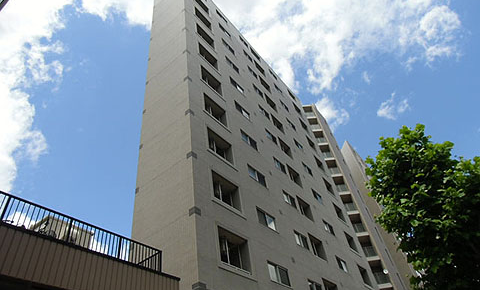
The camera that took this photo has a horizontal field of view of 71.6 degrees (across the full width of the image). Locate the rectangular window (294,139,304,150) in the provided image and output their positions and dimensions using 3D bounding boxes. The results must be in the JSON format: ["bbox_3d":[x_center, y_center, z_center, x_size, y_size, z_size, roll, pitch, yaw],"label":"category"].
[{"bbox_3d":[5.496,0.189,30.877,0.150,0.847,1.650,-33,-48,22],"label":"rectangular window"}]

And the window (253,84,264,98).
[{"bbox_3d":[1.591,-4.816,29.904,0.180,0.863,1.367,-33,-48,22],"label":"window"}]

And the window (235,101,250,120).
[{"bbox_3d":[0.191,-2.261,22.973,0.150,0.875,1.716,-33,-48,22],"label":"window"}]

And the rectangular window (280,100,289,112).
[{"bbox_3d":[4.708,-3.906,34.822,0.150,0.847,1.650,-33,-48,22],"label":"rectangular window"}]

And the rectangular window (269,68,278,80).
[{"bbox_3d":[3.934,-7.929,38.698,0.150,0.875,1.650,-33,-48,22],"label":"rectangular window"}]

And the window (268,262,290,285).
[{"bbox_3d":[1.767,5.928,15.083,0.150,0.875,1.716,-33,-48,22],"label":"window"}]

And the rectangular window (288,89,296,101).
[{"bbox_3d":[6.537,-6.341,42.544,0.250,1.571,1.324,-33,-48,22],"label":"rectangular window"}]

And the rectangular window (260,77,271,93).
[{"bbox_3d":[2.450,-6.008,33.438,0.250,1.451,1.553,-33,-48,22],"label":"rectangular window"}]

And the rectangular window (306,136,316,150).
[{"bbox_3d":[7.714,0.013,35.992,0.300,1.320,1.779,-33,-48,22],"label":"rectangular window"}]

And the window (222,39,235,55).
[{"bbox_3d":[-1.076,-8.683,29.614,0.180,0.846,1.581,-33,-48,22],"label":"window"}]

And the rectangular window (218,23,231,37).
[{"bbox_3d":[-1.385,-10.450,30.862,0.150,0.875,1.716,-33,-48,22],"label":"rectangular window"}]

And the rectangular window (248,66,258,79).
[{"bbox_3d":[1.186,-6.910,31.946,0.180,0.863,1.367,-33,-48,22],"label":"rectangular window"}]

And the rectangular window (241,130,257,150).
[{"bbox_3d":[0.547,-0.282,21.421,0.180,0.846,1.581,-33,-48,22],"label":"rectangular window"}]

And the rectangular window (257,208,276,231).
[{"bbox_3d":[1.373,3.881,17.056,0.150,0.875,1.716,-33,-48,22],"label":"rectangular window"}]

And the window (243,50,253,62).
[{"bbox_3d":[0.774,-9.041,34.024,0.180,0.863,1.367,-33,-48,22],"label":"window"}]

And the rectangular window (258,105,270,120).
[{"bbox_3d":[2.008,-2.565,27.249,0.150,0.804,1.530,-33,-48,22],"label":"rectangular window"}]

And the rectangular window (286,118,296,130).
[{"bbox_3d":[5.102,-1.858,32.850,0.150,0.847,1.650,-33,-48,22],"label":"rectangular window"}]

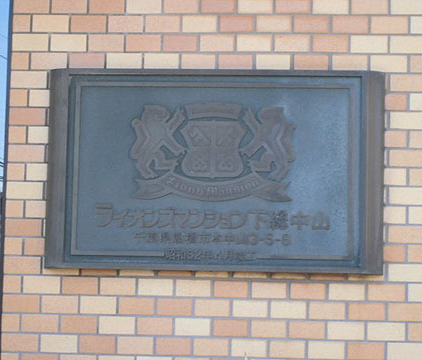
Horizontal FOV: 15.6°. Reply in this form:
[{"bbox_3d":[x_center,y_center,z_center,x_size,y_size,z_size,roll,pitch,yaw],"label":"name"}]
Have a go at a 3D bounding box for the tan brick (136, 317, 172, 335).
[{"bbox_3d":[-0.145,0.382,4.035,0.094,0.046,0.040,1,-6,5],"label":"tan brick"}]

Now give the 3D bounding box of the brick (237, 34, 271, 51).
[{"bbox_3d":[0.115,-0.362,4.091,0.094,0.046,0.040,1,-6,5],"label":"brick"}]

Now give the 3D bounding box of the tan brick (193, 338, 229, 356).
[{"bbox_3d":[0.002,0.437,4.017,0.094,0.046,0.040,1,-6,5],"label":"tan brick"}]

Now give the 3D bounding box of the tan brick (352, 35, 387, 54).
[{"bbox_3d":[0.417,-0.357,4.067,0.094,0.046,0.040,1,-6,5],"label":"tan brick"}]

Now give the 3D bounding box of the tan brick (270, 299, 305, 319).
[{"bbox_3d":[0.201,0.337,3.997,0.095,0.046,0.030,1,-6,5],"label":"tan brick"}]

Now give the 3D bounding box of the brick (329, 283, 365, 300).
[{"bbox_3d":[0.355,0.291,4.009,0.095,0.045,0.040,1,-6,5],"label":"brick"}]

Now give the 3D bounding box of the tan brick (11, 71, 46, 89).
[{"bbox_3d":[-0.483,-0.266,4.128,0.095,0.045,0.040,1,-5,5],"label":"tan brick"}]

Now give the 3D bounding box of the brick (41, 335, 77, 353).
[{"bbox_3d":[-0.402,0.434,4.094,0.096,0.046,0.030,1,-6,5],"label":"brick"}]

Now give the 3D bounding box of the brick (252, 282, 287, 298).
[{"bbox_3d":[0.155,0.288,4.064,0.096,0.046,0.030,1,-6,5],"label":"brick"}]

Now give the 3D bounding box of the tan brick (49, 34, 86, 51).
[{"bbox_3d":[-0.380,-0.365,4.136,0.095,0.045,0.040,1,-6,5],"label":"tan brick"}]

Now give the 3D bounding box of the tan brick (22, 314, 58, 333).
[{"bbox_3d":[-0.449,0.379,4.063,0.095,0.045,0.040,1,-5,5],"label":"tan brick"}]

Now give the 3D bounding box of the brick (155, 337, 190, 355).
[{"bbox_3d":[-0.098,0.432,4.011,0.095,0.046,0.030,1,-6,5],"label":"brick"}]

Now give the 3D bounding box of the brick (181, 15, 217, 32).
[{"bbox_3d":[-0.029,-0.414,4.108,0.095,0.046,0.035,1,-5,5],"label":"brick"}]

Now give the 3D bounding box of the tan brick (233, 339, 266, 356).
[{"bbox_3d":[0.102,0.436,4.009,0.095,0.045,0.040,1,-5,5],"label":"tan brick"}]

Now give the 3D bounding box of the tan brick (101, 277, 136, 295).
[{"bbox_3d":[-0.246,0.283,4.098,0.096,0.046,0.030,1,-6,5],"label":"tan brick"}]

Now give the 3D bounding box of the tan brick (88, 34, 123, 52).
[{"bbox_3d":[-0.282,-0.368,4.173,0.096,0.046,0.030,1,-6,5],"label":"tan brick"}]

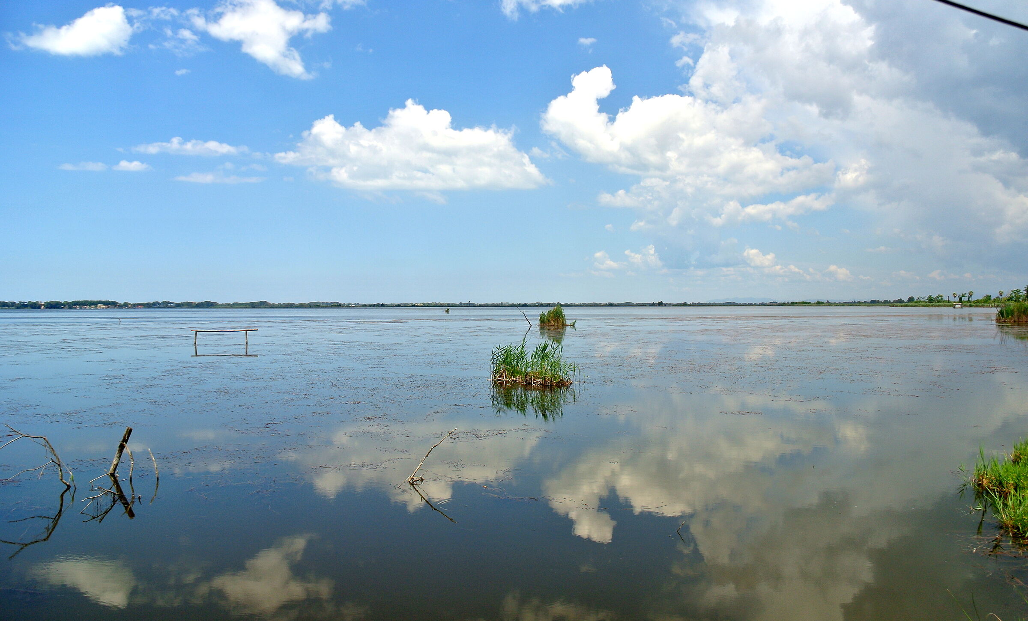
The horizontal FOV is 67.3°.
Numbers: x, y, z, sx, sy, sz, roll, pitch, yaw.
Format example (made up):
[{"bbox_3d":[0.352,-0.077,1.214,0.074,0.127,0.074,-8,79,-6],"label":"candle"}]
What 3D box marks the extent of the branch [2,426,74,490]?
[{"bbox_3d":[-5.618,1.708,8.876,0.754,0.799,0.650,0,0,0],"label":"branch"}]

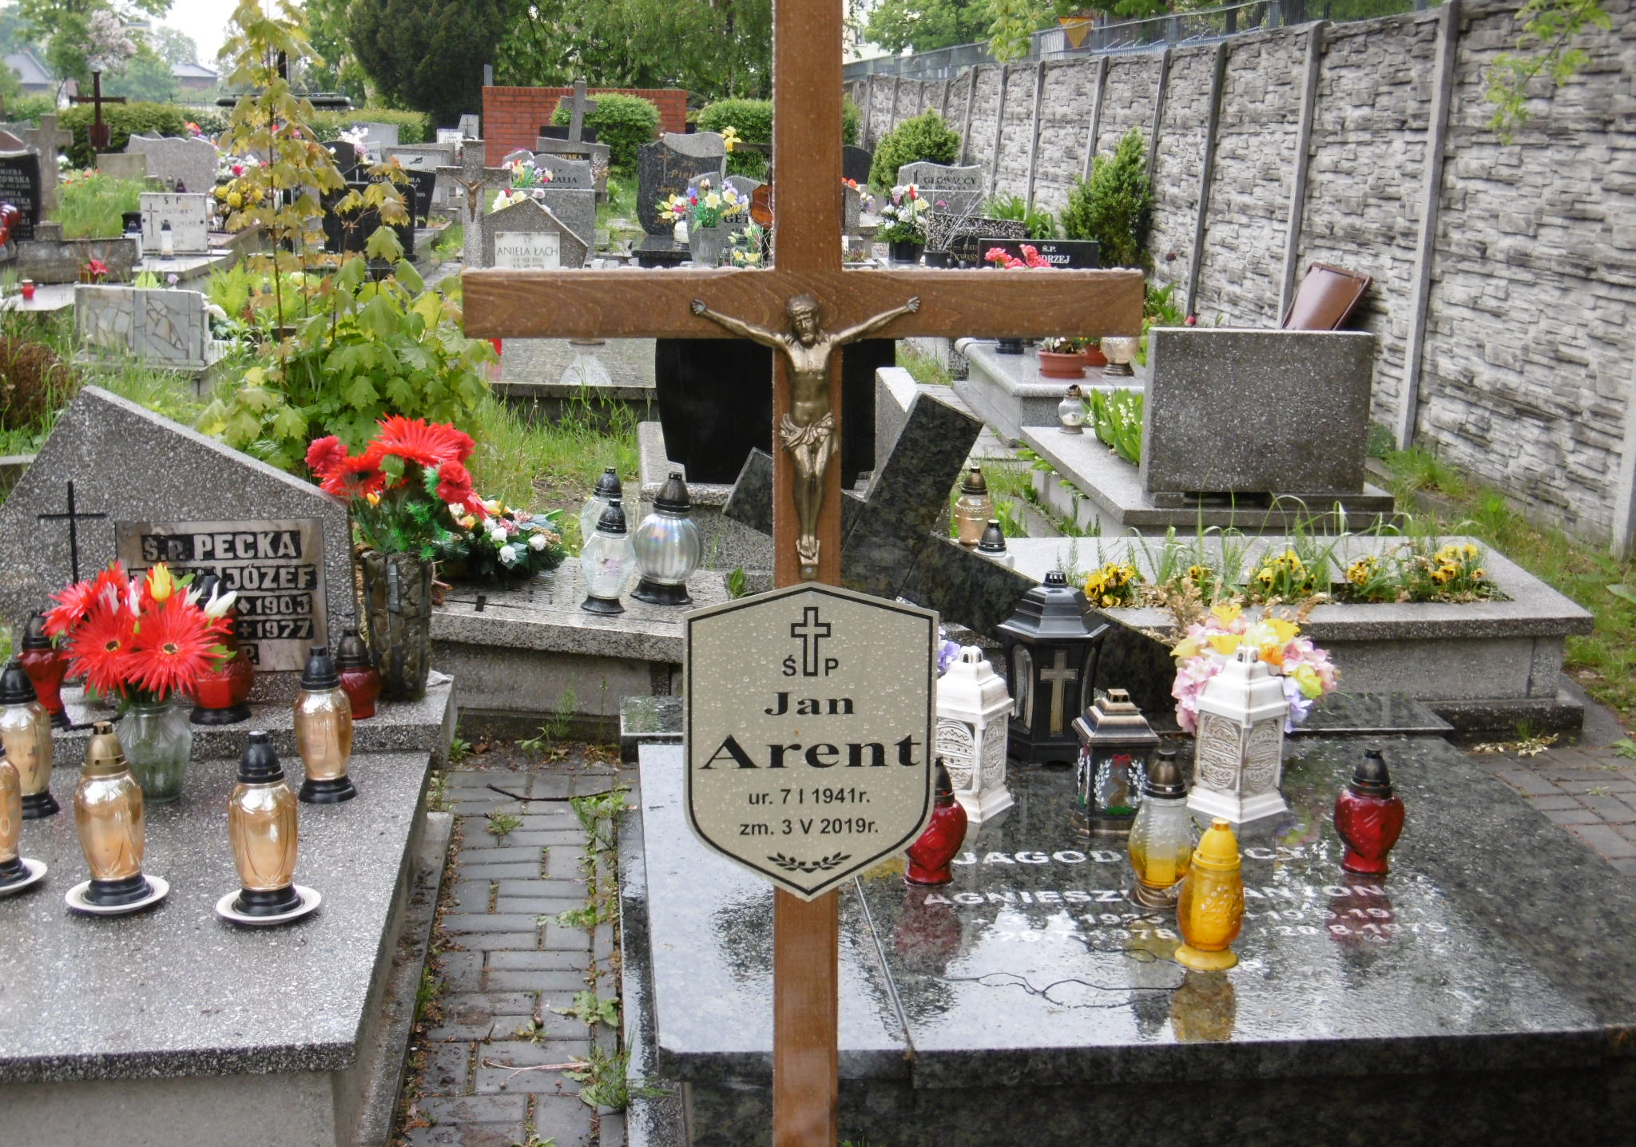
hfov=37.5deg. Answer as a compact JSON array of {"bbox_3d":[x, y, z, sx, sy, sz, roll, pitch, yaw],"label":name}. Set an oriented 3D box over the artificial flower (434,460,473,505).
[{"bbox_3d":[-0.796,-0.198,5.270,0.084,0.097,0.080,-2,12,-10],"label":"artificial flower"}]

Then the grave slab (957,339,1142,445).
[{"bbox_3d":[1.161,-0.815,10.609,0.880,0.235,2.000,0,11,-5],"label":"grave slab"}]

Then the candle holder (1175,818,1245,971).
[{"bbox_3d":[0.600,0.483,3.676,0.104,0.221,0.104,1,11,0],"label":"candle holder"}]

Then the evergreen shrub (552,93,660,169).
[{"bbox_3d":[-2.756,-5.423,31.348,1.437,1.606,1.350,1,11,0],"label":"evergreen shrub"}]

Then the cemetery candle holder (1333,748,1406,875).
[{"bbox_3d":[0.961,0.411,4.185,0.123,0.221,0.117,0,12,-5],"label":"cemetery candle holder"}]

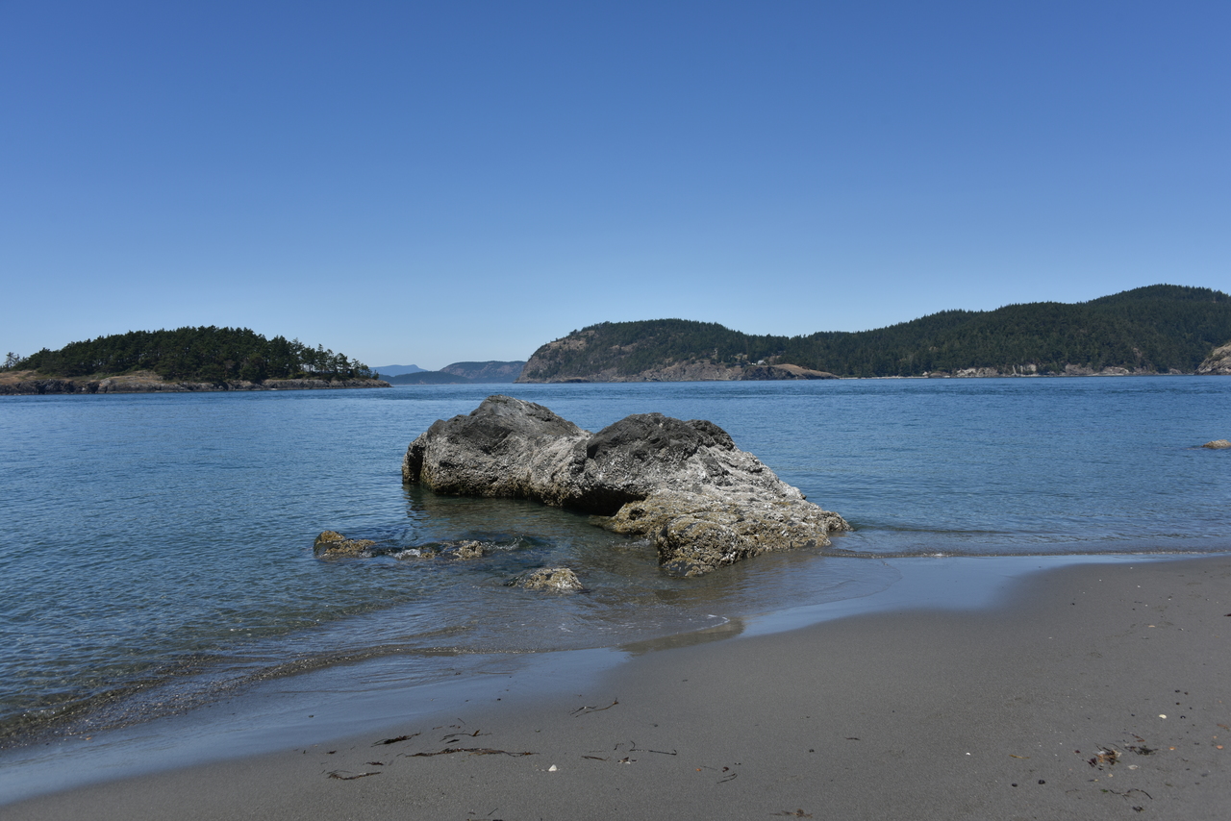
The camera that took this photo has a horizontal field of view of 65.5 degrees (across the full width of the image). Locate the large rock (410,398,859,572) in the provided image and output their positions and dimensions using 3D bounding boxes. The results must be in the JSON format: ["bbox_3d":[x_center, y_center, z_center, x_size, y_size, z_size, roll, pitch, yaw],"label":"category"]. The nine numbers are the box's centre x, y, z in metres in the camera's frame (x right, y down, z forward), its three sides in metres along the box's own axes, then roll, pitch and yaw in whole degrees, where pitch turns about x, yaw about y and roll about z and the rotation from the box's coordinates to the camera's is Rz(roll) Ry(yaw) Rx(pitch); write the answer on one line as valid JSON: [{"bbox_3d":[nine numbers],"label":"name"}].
[{"bbox_3d":[-0.410,0.631,13.375,3.400,1.630,9.000,-2,2,-30],"label":"large rock"}]

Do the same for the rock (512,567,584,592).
[{"bbox_3d":[-0.566,1.446,8.247,0.600,0.200,0.420,-1,2,0],"label":"rock"}]

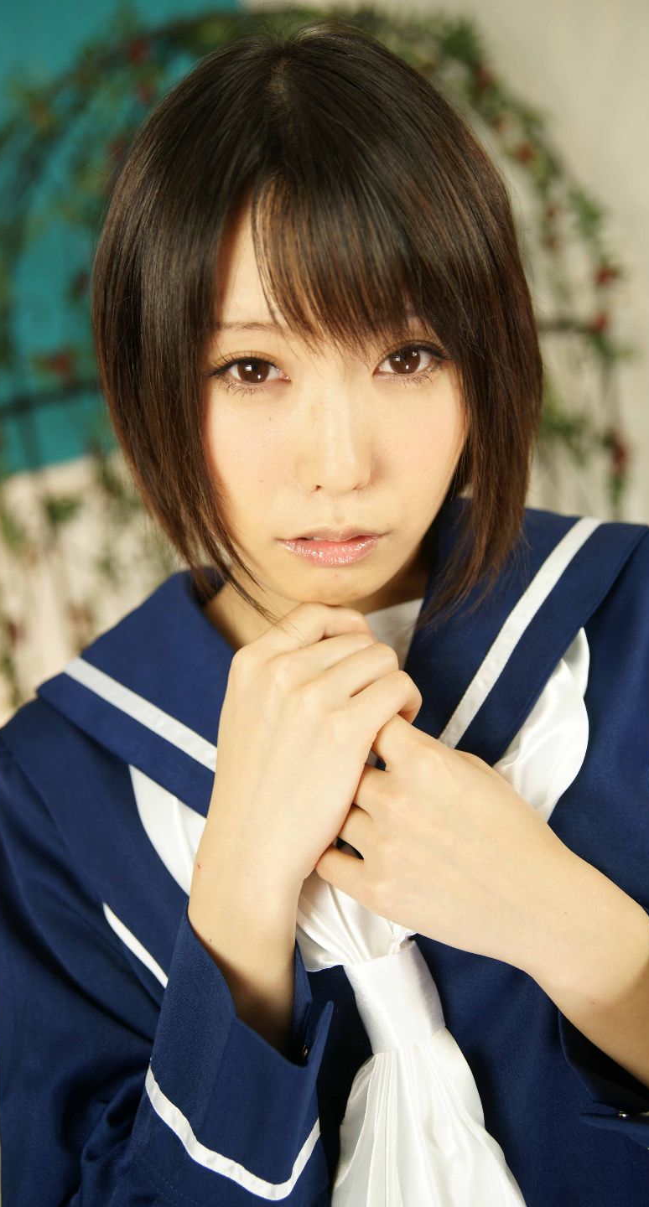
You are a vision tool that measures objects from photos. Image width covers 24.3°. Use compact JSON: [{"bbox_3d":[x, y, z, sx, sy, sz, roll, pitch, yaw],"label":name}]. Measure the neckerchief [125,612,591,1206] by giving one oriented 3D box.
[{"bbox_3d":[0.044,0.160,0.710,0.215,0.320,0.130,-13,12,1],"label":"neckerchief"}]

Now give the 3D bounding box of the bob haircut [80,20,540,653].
[{"bbox_3d":[-0.004,-0.128,0.691,0.200,0.265,0.215,-4,24,-2],"label":"bob haircut"}]

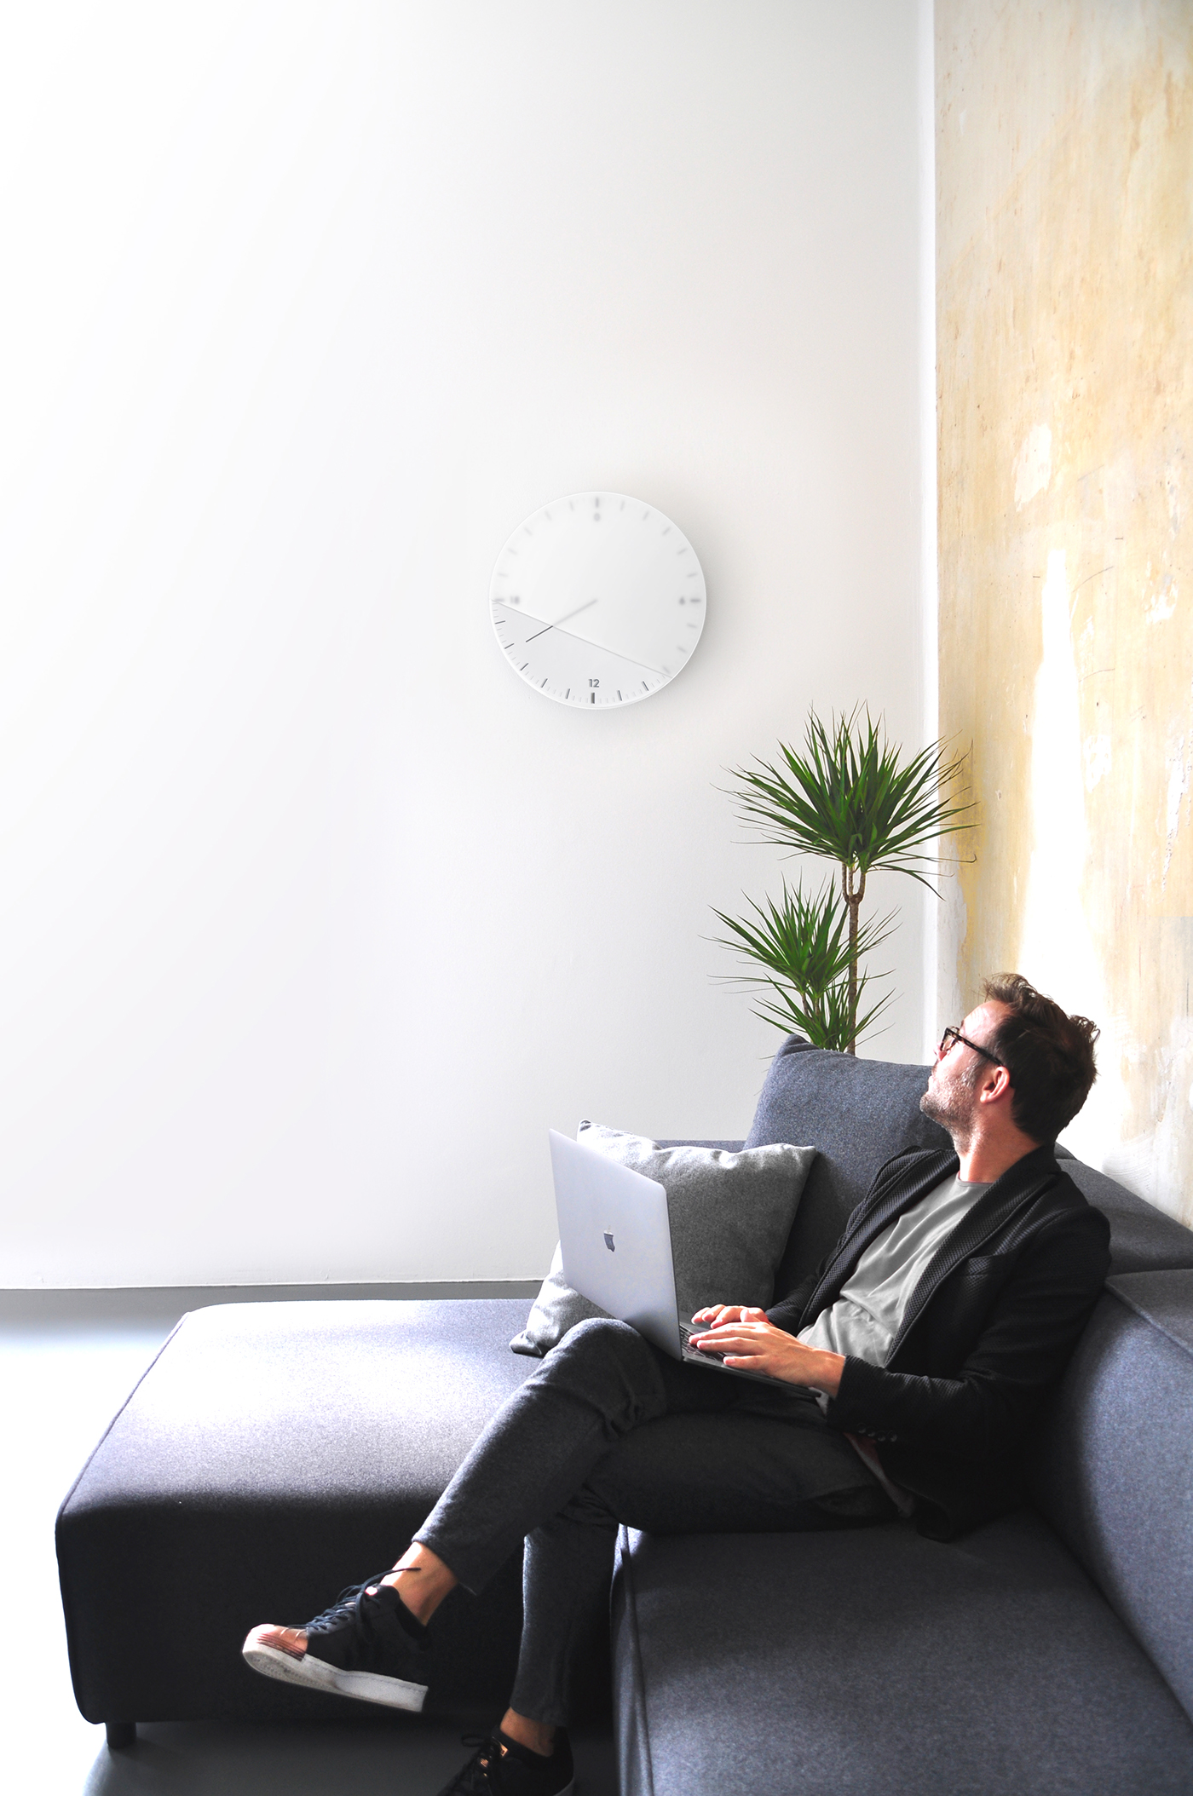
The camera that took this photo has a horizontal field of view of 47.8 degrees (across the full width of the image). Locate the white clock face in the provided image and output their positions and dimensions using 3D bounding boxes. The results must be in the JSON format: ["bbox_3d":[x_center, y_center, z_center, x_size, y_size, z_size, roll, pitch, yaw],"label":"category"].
[{"bbox_3d":[0.004,-0.900,4.060,0.650,0.650,0.045,0,3,-2],"label":"white clock face"}]

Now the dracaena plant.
[{"bbox_3d":[0.672,0.330,3.620,0.690,1.710,0.680,0,3,-2],"label":"dracaena plant"}]

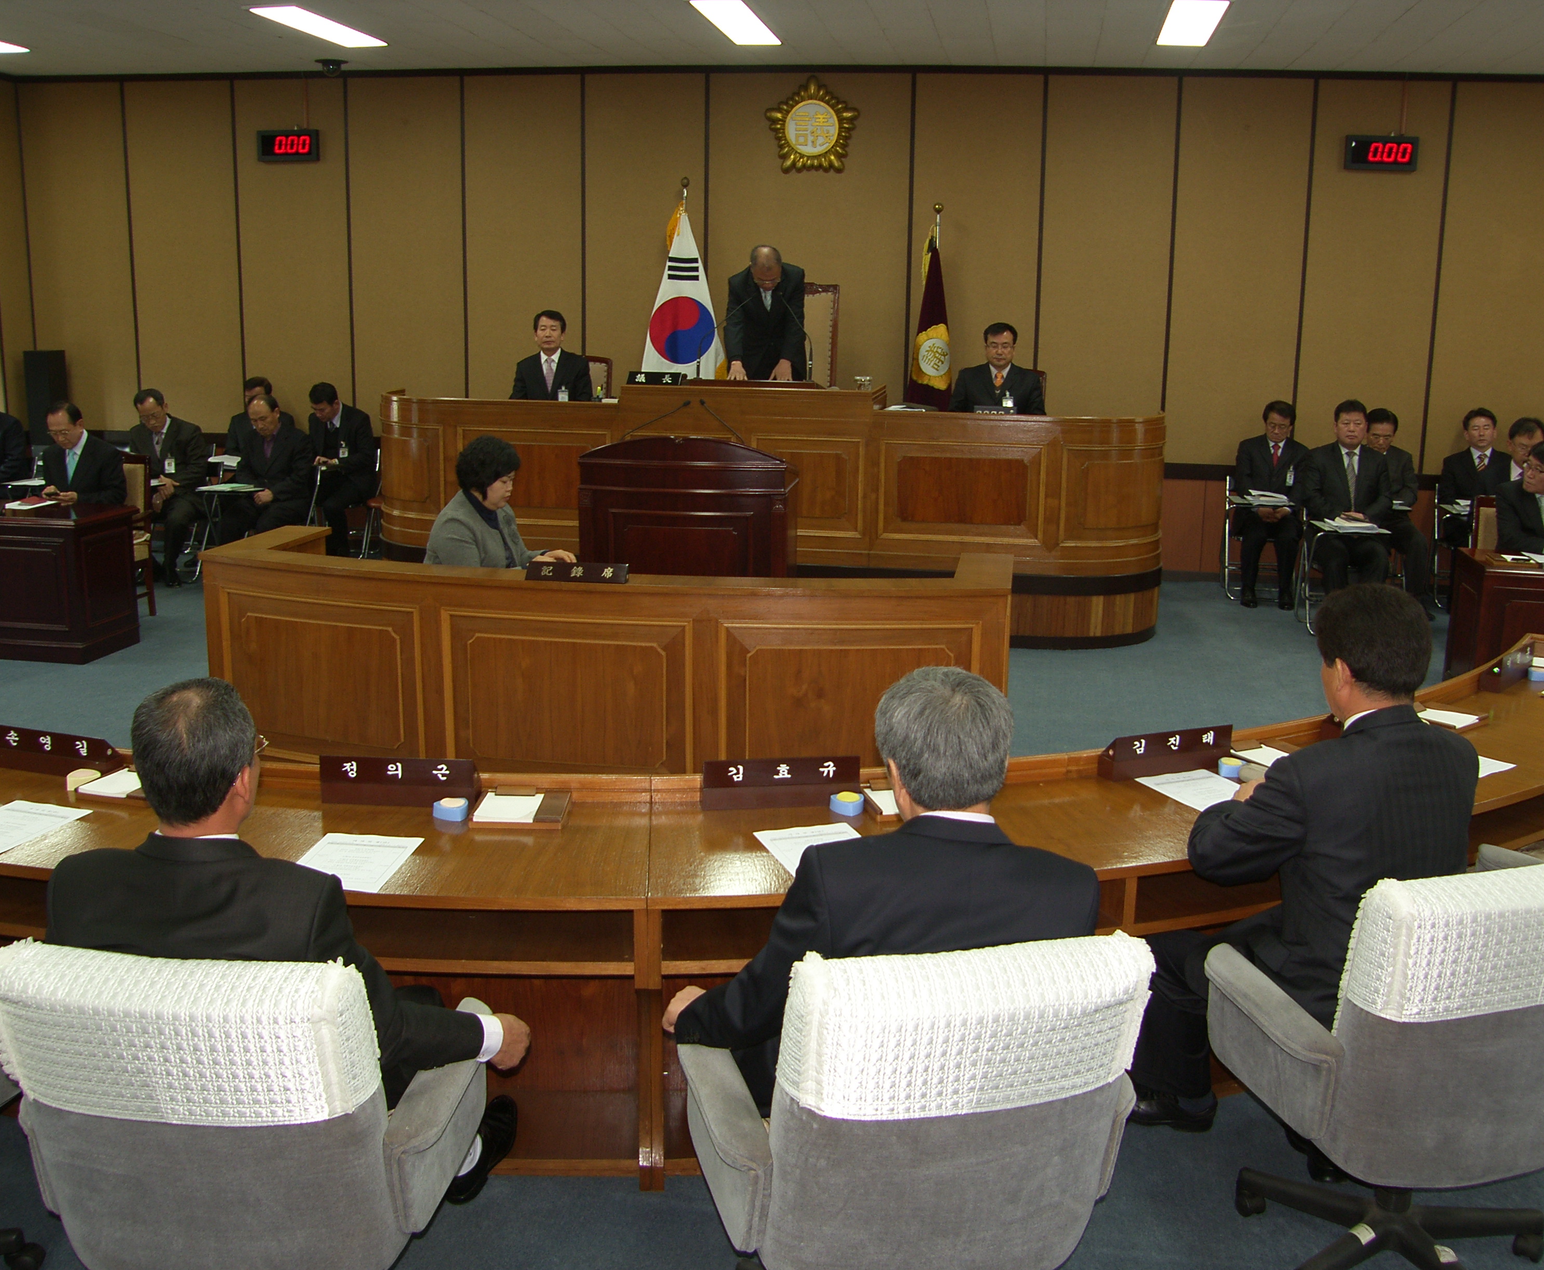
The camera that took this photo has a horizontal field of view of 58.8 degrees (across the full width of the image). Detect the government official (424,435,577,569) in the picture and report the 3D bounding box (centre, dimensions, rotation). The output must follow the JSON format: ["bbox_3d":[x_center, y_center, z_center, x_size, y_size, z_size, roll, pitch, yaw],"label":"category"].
[{"bbox_3d":[-1.032,-0.152,5.305,0.660,1.220,0.480,4,13,15],"label":"government official"}]

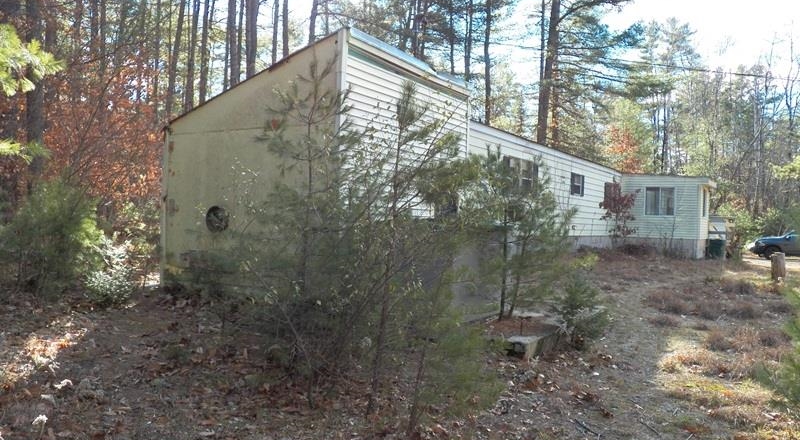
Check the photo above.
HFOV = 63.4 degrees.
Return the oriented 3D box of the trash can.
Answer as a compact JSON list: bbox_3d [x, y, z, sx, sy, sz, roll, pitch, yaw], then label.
[{"bbox_3d":[12.377,1.119,25.201,0.620,0.760,0.620,2,0,32],"label":"trash can"}]

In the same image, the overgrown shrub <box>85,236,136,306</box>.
[{"bbox_3d":[-4.635,0.826,10.402,0.840,1.130,0.840,2,0,-24],"label":"overgrown shrub"}]

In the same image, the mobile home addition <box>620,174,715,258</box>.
[{"bbox_3d":[10.913,-0.172,26.260,3.050,3.250,2.600,2,-1,33],"label":"mobile home addition"}]

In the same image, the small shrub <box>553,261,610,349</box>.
[{"bbox_3d":[2.459,1.143,8.702,0.780,1.170,0.780,2,0,16],"label":"small shrub"}]

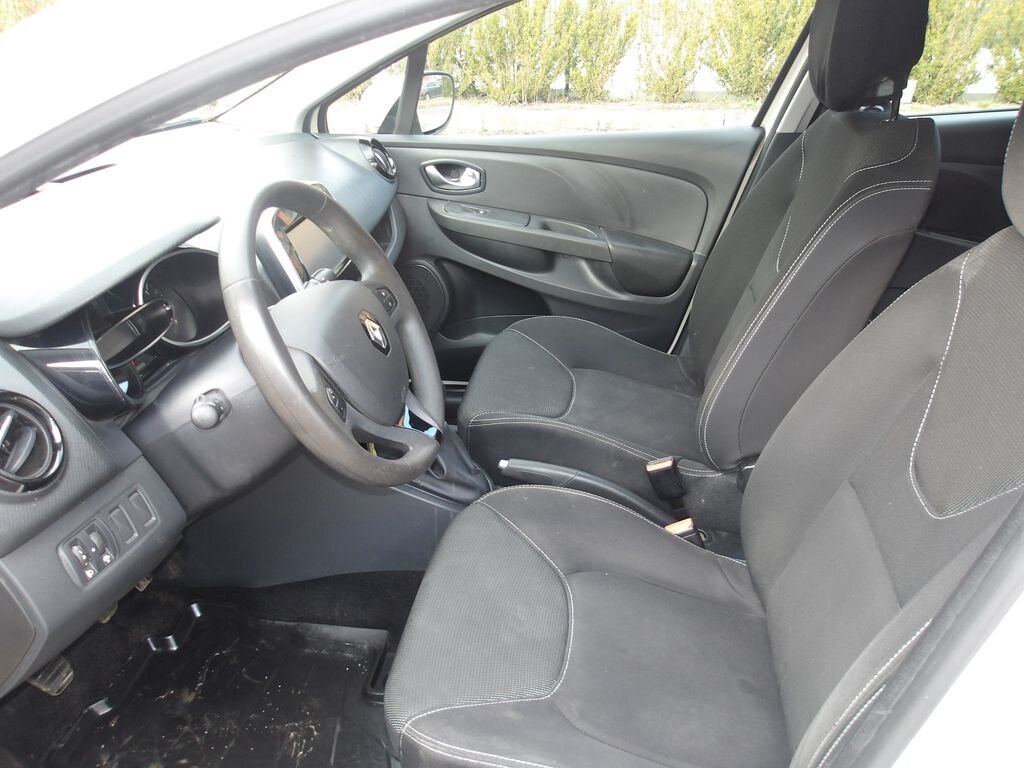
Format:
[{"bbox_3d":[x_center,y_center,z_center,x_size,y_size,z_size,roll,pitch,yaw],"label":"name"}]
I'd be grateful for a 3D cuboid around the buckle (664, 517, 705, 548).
[{"bbox_3d":[0.277,0.254,1.257,0.047,0.073,0.029,-22,33,14],"label":"buckle"}]

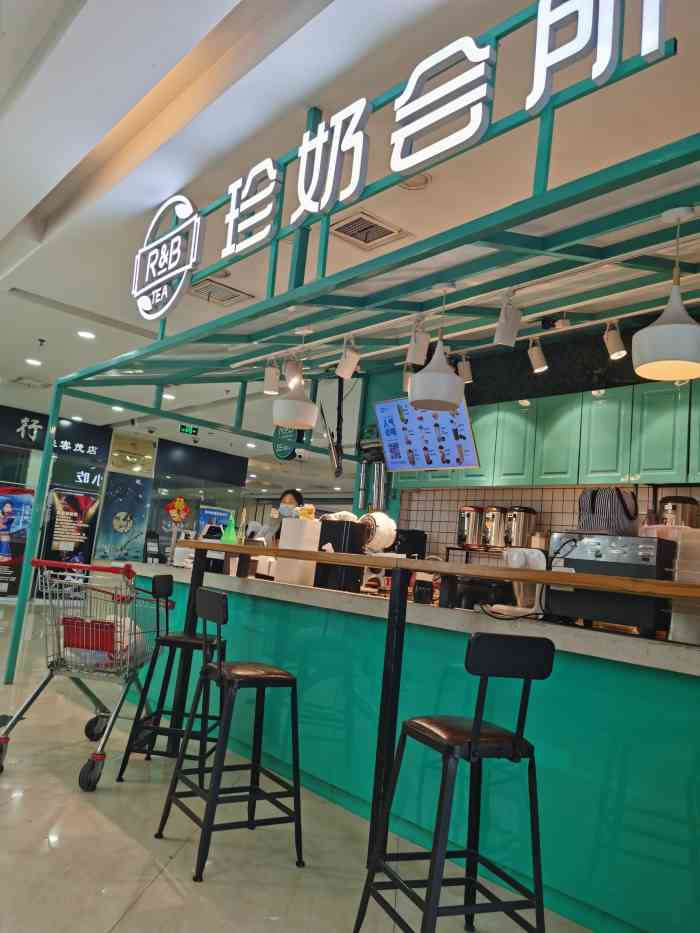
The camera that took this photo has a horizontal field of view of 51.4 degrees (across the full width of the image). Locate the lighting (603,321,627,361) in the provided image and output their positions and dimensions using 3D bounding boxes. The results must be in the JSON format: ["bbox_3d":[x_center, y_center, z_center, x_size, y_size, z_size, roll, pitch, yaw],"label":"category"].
[{"bbox_3d":[1.811,-0.856,4.983,0.150,0.225,0.110,11,-10,-34],"label":"lighting"}]

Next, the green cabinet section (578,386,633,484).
[{"bbox_3d":[2.037,-0.205,5.613,0.250,0.732,0.423,13,-10,-40],"label":"green cabinet section"}]

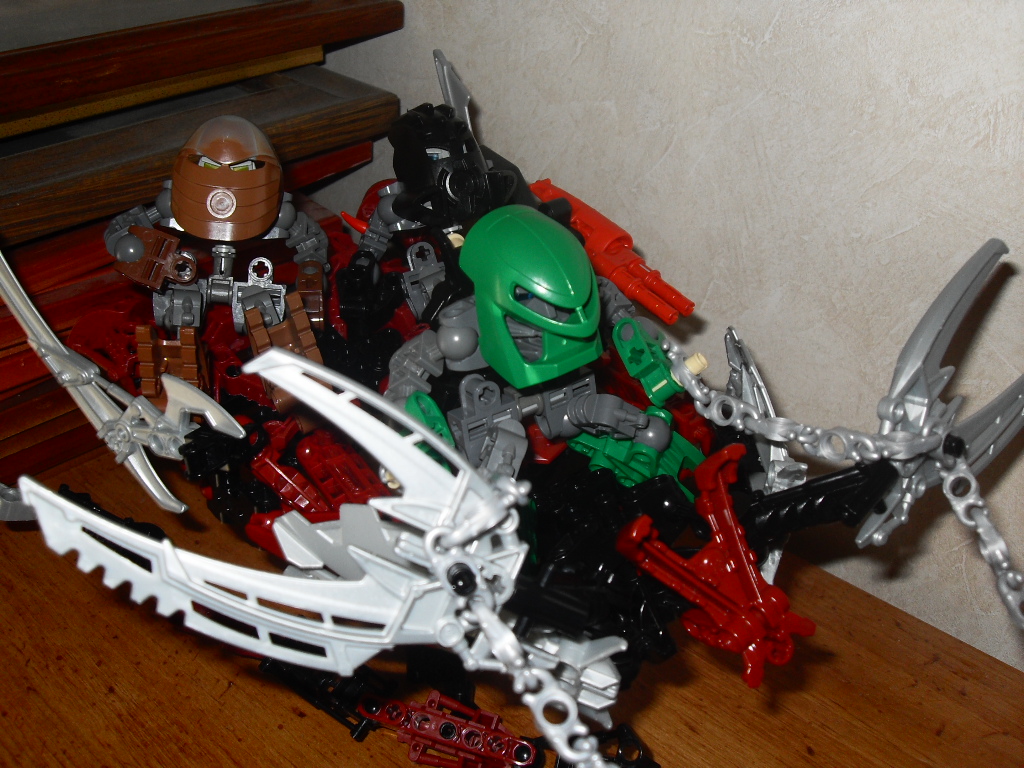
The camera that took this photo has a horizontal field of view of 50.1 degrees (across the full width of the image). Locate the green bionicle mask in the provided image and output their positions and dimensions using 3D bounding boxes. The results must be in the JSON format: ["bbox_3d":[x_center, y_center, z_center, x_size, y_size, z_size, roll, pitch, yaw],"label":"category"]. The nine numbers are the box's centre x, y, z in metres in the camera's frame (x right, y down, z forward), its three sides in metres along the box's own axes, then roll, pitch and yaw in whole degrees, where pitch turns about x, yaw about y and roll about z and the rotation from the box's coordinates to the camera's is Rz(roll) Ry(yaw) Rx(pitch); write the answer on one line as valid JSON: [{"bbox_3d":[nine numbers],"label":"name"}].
[{"bbox_3d":[0.008,-0.022,0.268,0.032,0.041,0.031,-21,31,-32],"label":"green bionicle mask"}]

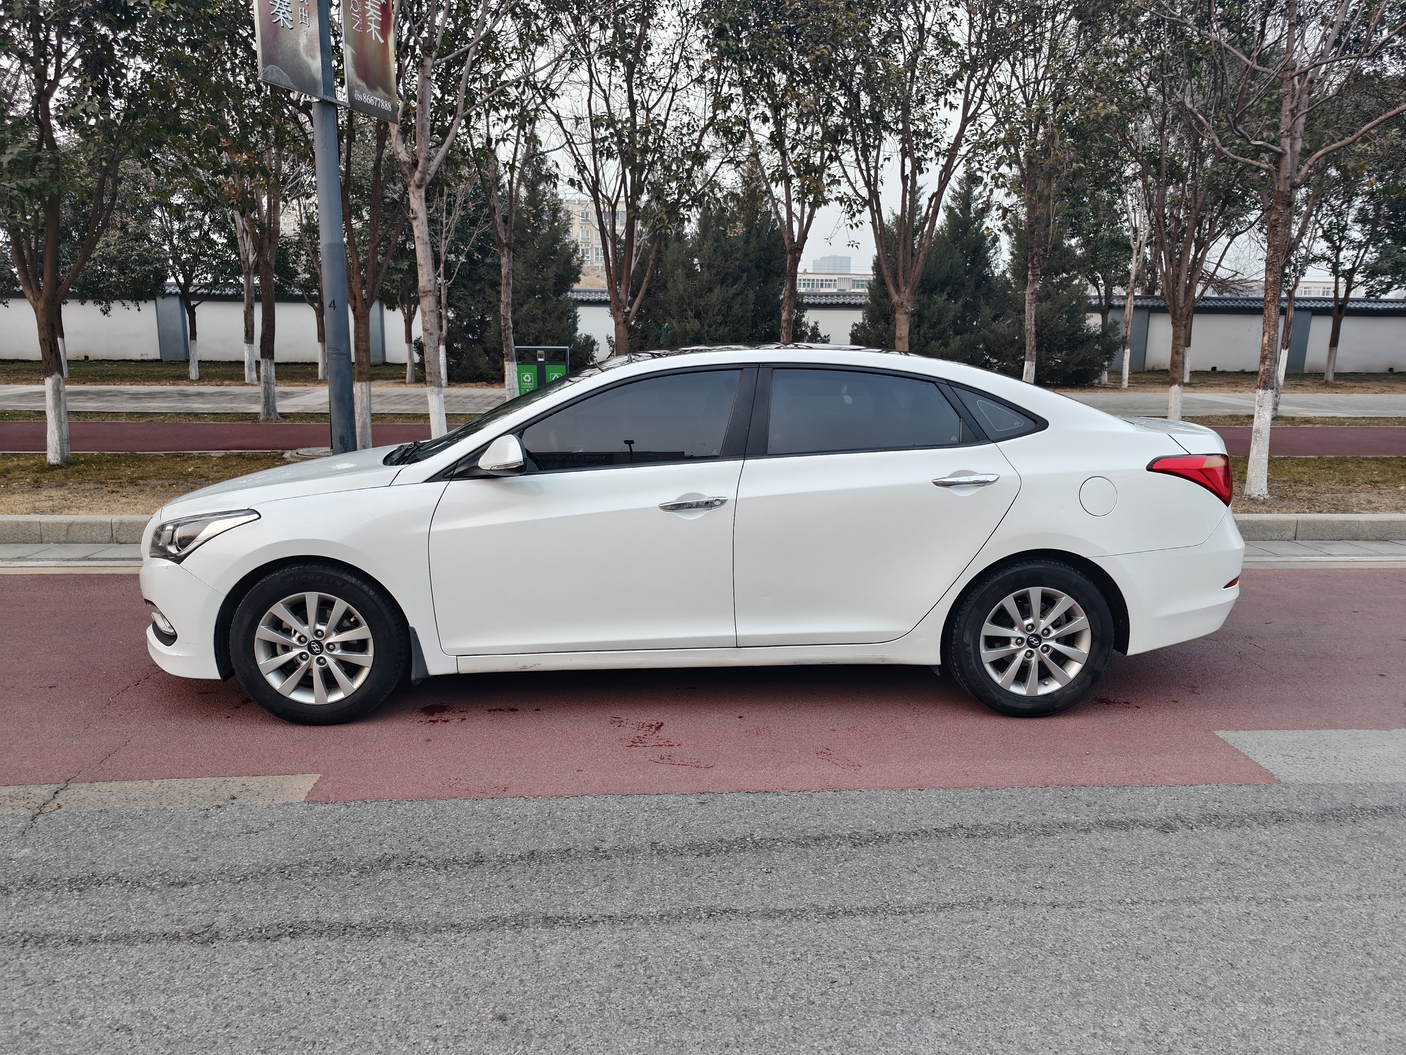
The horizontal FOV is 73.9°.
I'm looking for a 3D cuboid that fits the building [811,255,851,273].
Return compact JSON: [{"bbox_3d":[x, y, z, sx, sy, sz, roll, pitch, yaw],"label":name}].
[{"bbox_3d":[127.900,-235.554,929.528,37.900,68.200,25.000,0,12,-3],"label":"building"}]

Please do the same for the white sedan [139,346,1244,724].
[{"bbox_3d":[-0.081,-0.130,4.360,4.710,1.460,1.830,0,12,-3],"label":"white sedan"}]

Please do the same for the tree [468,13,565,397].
[{"bbox_3d":[-2.428,-3.973,12.384,1.250,5.180,1.250,0,12,-3],"label":"tree"}]

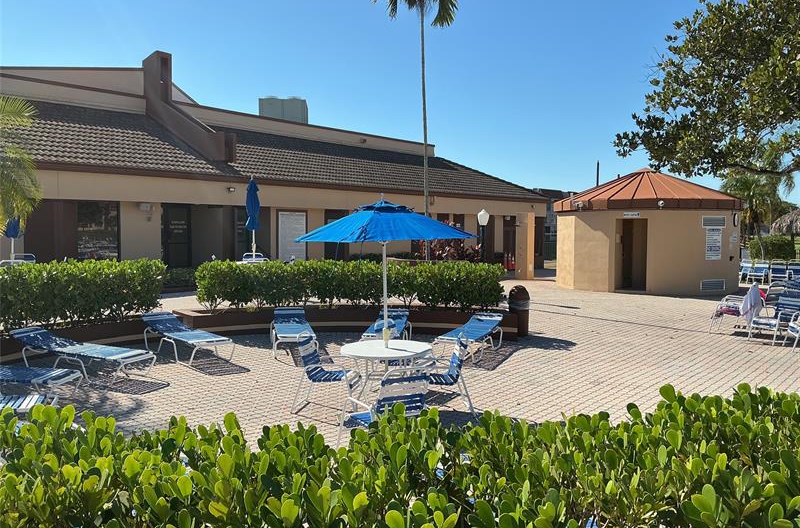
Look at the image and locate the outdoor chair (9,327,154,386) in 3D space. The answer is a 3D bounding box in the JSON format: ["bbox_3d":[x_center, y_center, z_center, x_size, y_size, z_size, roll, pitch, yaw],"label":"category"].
[{"bbox_3d":[-4.425,1.233,9.248,2.050,0.540,0.640,2,3,28],"label":"outdoor chair"}]

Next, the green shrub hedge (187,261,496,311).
[{"bbox_3d":[-0.986,0.395,13.089,6.100,0.980,1.250,0,3,0],"label":"green shrub hedge"}]

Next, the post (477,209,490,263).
[{"bbox_3d":[2.295,-0.286,18.510,0.350,2.460,0.350,0,3,0],"label":"post"}]

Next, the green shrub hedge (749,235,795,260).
[{"bbox_3d":[19.459,-0.651,35.010,2.500,1.800,1.600,2,3,30],"label":"green shrub hedge"}]

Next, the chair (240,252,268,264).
[{"bbox_3d":[-3.394,0.203,15.632,0.580,0.880,0.650,0,3,-12],"label":"chair"}]

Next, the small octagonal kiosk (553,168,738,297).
[{"bbox_3d":[8.366,-1.266,22.563,6.300,3.950,6.300,2,4,32],"label":"small octagonal kiosk"}]

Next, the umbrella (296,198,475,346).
[{"bbox_3d":[-0.174,0.444,7.784,2.100,2.400,2.100,0,3,0],"label":"umbrella"}]

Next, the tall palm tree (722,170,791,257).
[{"bbox_3d":[17.562,-2.252,32.924,3.900,5.200,3.900,0,3,0],"label":"tall palm tree"}]

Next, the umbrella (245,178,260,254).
[{"bbox_3d":[-3.309,-0.660,15.087,0.380,2.600,0.380,0,3,0],"label":"umbrella"}]

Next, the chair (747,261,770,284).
[{"bbox_3d":[12.845,0.326,24.047,0.620,0.880,0.700,3,4,43],"label":"chair"}]

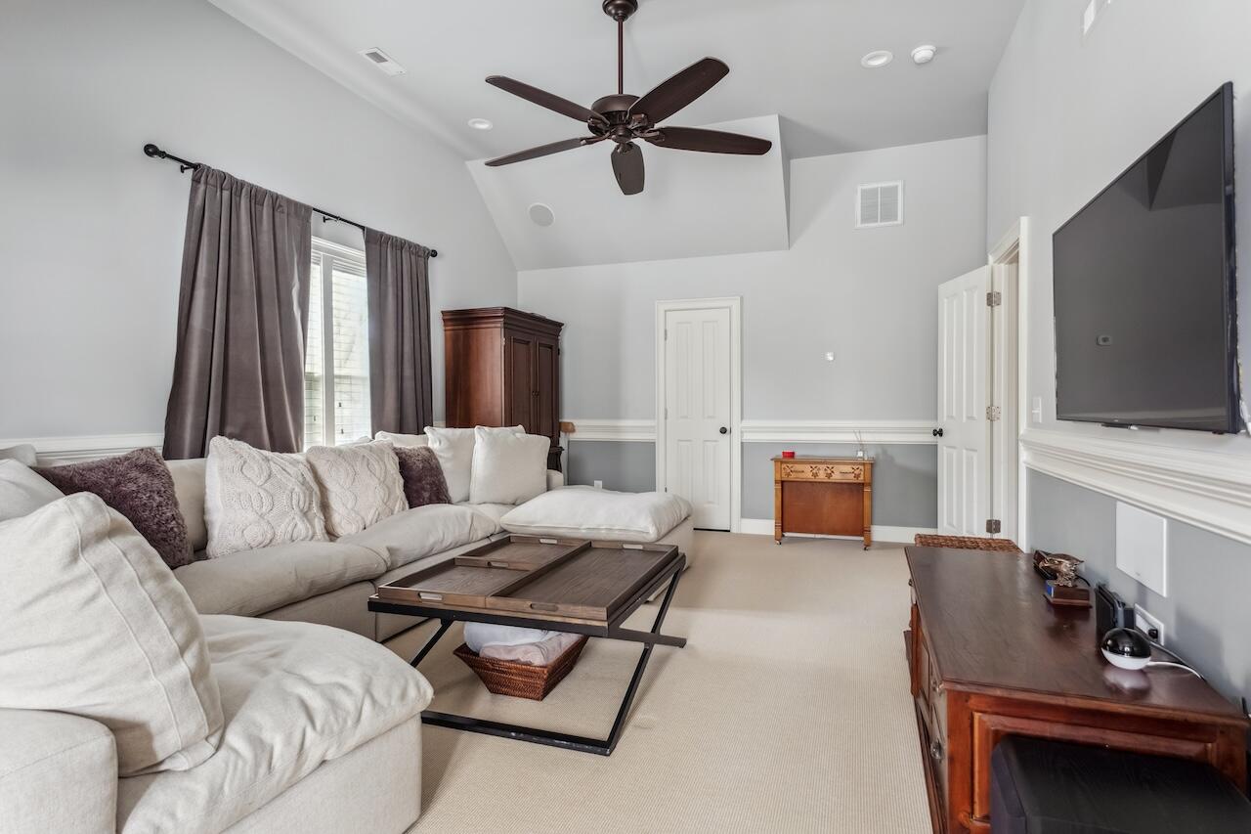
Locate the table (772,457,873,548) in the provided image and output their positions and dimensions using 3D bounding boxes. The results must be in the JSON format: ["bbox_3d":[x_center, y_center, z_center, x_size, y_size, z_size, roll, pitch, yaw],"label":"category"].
[{"bbox_3d":[1.617,0.687,4.877,0.790,0.710,0.340,0,1,17],"label":"table"}]

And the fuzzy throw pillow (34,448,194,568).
[{"bbox_3d":[-1.955,0.392,2.160,0.180,0.500,0.520,-20,-8,26],"label":"fuzzy throw pillow"}]

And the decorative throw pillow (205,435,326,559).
[{"bbox_3d":[-1.663,0.377,2.755,0.170,0.480,0.480,-19,-9,31],"label":"decorative throw pillow"}]

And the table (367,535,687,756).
[{"bbox_3d":[-0.335,0.855,2.511,0.950,0.465,1.000,0,1,19],"label":"table"}]

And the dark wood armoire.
[{"bbox_3d":[-1.035,0.093,5.213,0.570,1.920,0.990,0,1,21],"label":"dark wood armoire"}]

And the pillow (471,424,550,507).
[{"bbox_3d":[-0.788,0.337,4.145,0.540,0.520,0.200,0,-14,-3],"label":"pillow"}]

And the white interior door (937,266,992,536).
[{"bbox_3d":[2.368,0.022,4.171,0.045,2.030,0.660,0,1,-1],"label":"white interior door"}]

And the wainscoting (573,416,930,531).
[{"bbox_3d":[0.940,0.541,5.270,3.575,1.010,0.060,0,1,16],"label":"wainscoting"}]

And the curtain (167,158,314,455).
[{"bbox_3d":[-2.021,-0.102,3.162,0.140,2.260,0.763,0,1,21],"label":"curtain"}]

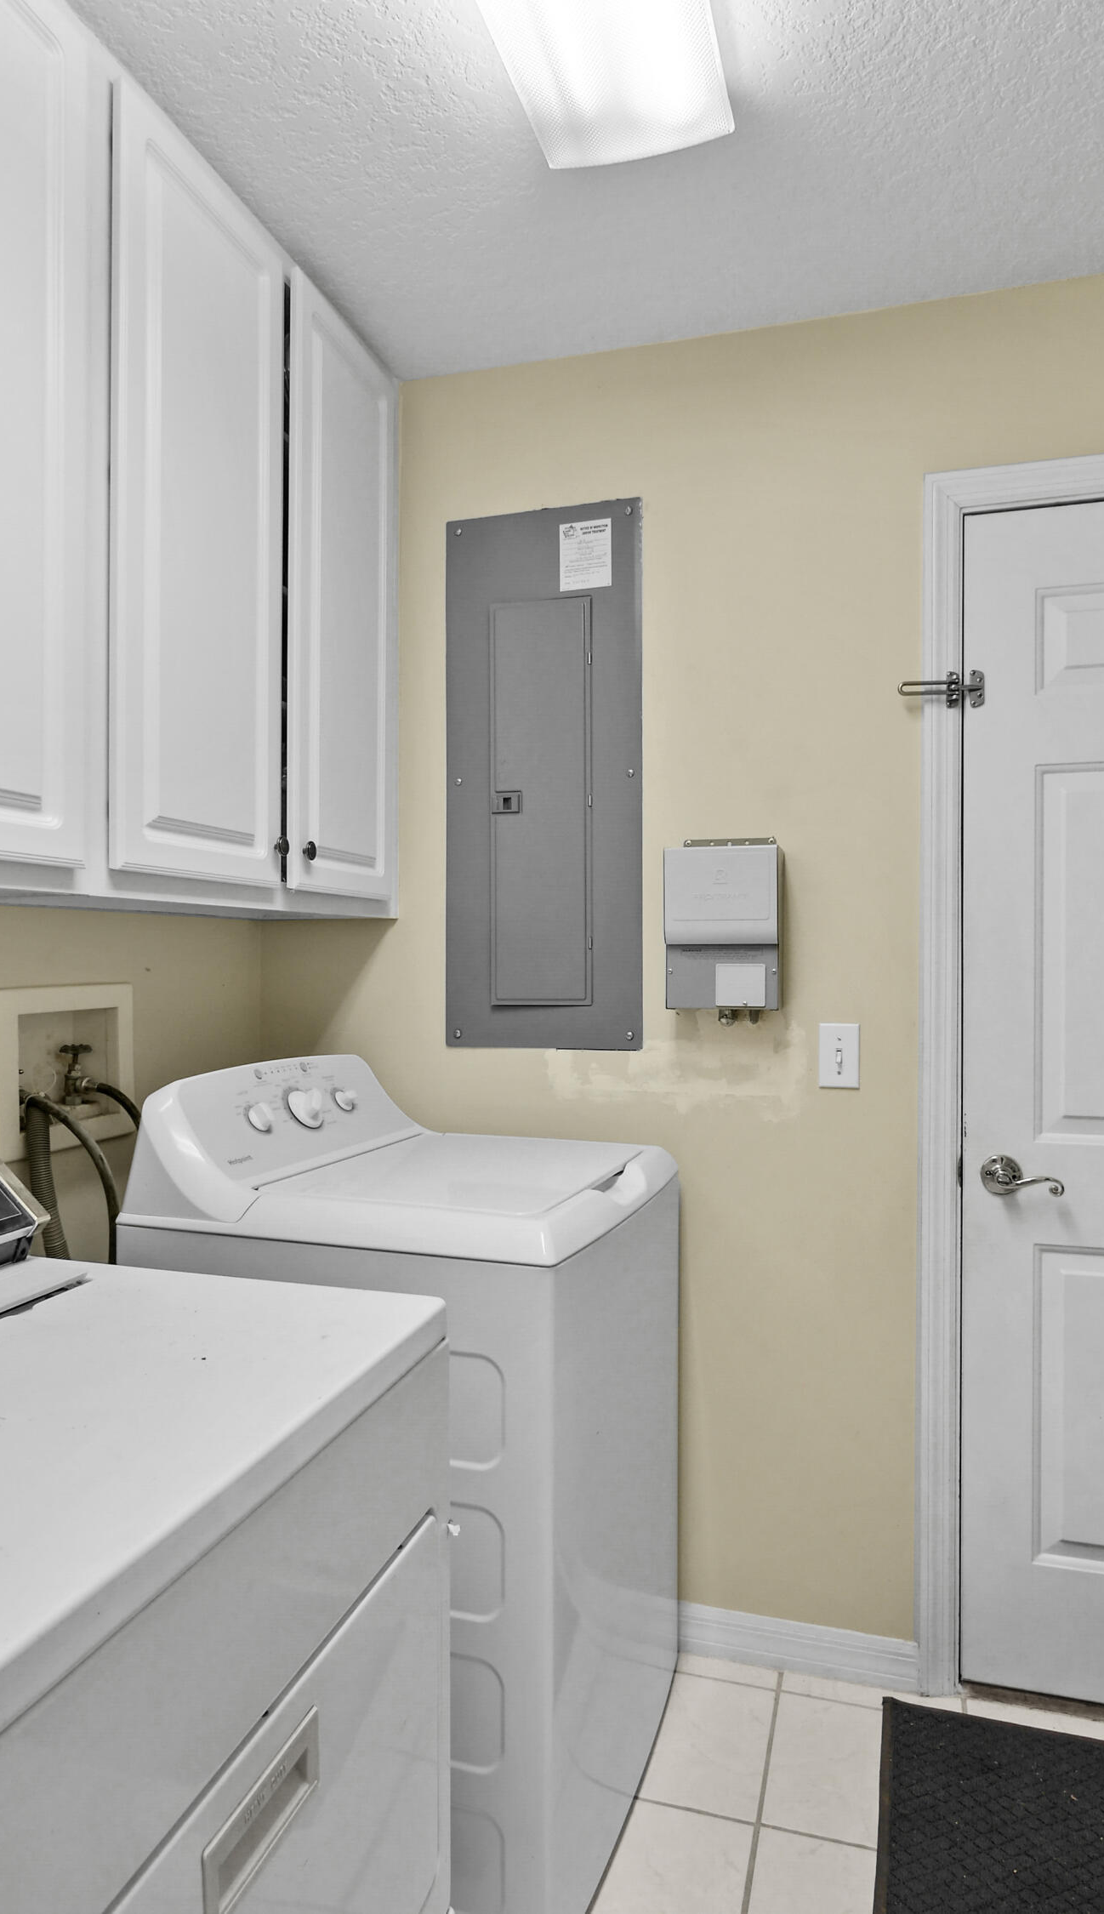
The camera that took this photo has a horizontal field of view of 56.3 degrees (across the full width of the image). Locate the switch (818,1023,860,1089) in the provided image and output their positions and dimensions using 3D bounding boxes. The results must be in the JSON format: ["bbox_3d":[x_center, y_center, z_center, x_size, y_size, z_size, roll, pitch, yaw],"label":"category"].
[{"bbox_3d":[0.514,0.178,1.838,0.071,0.116,0.015,0,0,15],"label":"switch"}]

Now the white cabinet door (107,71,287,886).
[{"bbox_3d":[-0.493,-0.602,1.456,0.022,0.987,0.385,0,0,18],"label":"white cabinet door"}]

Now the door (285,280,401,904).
[{"bbox_3d":[-0.374,-0.610,1.824,0.022,1.010,0.345,0,0,18],"label":"door"}]

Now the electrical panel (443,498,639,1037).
[{"bbox_3d":[-0.022,-0.339,1.971,0.388,1.035,0.025,0,0,15],"label":"electrical panel"}]

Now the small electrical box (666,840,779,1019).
[{"bbox_3d":[0.308,-0.056,1.843,0.200,0.298,0.105,0,0,15],"label":"small electrical box"}]

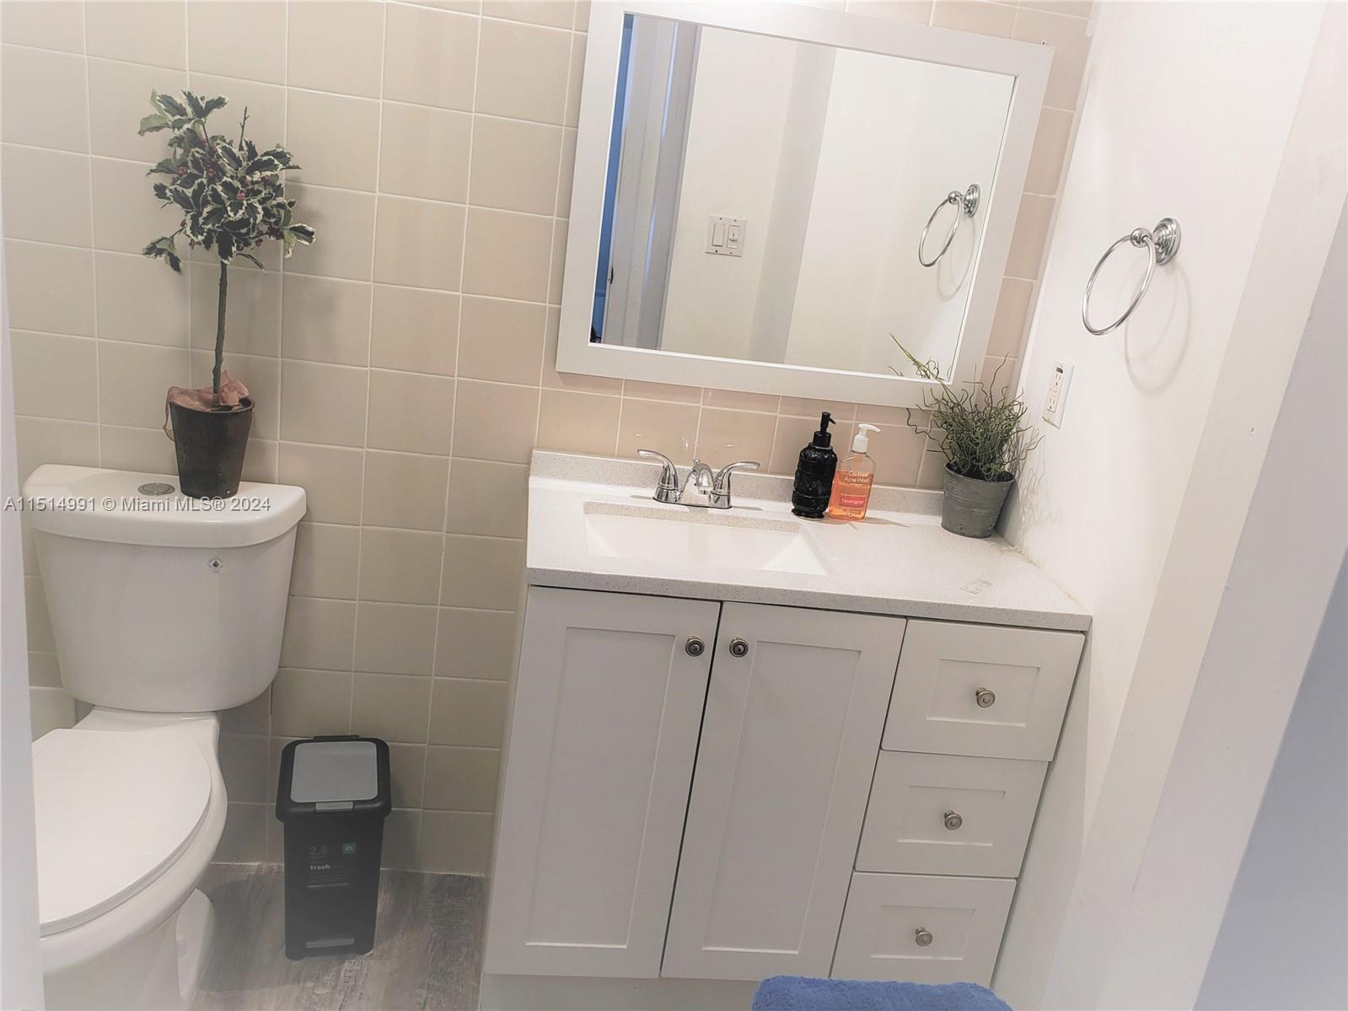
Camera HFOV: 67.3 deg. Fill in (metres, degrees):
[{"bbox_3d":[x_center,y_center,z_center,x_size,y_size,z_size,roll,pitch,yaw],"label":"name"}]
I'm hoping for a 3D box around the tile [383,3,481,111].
[{"bbox_3d":[-0.408,-0.755,1.710,0.152,0.152,0.010,5,17,-9],"label":"tile"}]

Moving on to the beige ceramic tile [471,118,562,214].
[{"bbox_3d":[-0.274,-0.586,1.753,0.151,0.150,0.009,5,17,-9],"label":"beige ceramic tile"}]

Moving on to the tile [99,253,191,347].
[{"bbox_3d":[-0.925,-0.357,1.766,0.152,0.152,0.010,5,17,-10],"label":"tile"}]

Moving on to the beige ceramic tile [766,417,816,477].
[{"bbox_3d":[0.268,-0.099,2.011,0.152,0.152,0.010,5,17,-9],"label":"beige ceramic tile"}]

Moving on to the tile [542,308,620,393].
[{"bbox_3d":[-0.166,-0.286,1.884,0.151,0.151,0.009,5,17,-9],"label":"tile"}]

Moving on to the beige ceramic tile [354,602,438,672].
[{"bbox_3d":[-0.552,0.269,2.017,0.151,0.151,0.009,5,17,-9],"label":"beige ceramic tile"}]

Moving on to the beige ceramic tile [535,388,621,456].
[{"bbox_3d":[-0.188,-0.141,1.939,0.152,0.152,0.010,5,17,-9],"label":"beige ceramic tile"}]

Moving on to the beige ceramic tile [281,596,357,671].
[{"bbox_3d":[-0.700,0.252,1.983,0.150,0.150,0.010,5,17,-9],"label":"beige ceramic tile"}]

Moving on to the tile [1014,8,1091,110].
[{"bbox_3d":[0.669,-0.791,1.808,0.148,0.150,0.009,5,17,-9],"label":"tile"}]

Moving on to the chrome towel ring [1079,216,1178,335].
[{"bbox_3d":[0.711,-0.353,1.571,0.075,0.190,0.165,5,17,-9],"label":"chrome towel ring"}]

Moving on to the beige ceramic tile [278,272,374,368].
[{"bbox_3d":[-0.621,-0.329,1.813,0.151,0.151,0.009,5,17,-9],"label":"beige ceramic tile"}]

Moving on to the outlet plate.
[{"bbox_3d":[0.698,-0.204,1.835,0.008,0.114,0.070,5,17,-9],"label":"outlet plate"}]

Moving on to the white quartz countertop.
[{"bbox_3d":[0.201,0.046,1.764,0.898,0.083,0.482,5,17,-9],"label":"white quartz countertop"}]

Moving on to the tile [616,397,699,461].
[{"bbox_3d":[-0.036,-0.127,1.963,0.152,0.152,0.010,5,17,-9],"label":"tile"}]

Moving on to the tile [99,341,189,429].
[{"bbox_3d":[-0.948,-0.213,1.819,0.152,0.152,0.010,5,17,-9],"label":"tile"}]

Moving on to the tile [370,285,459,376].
[{"bbox_3d":[-0.467,-0.313,1.827,0.150,0.150,0.010,5,17,-9],"label":"tile"}]

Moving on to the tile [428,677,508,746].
[{"bbox_3d":[-0.424,0.429,2.096,0.152,0.152,0.010,5,17,-9],"label":"tile"}]

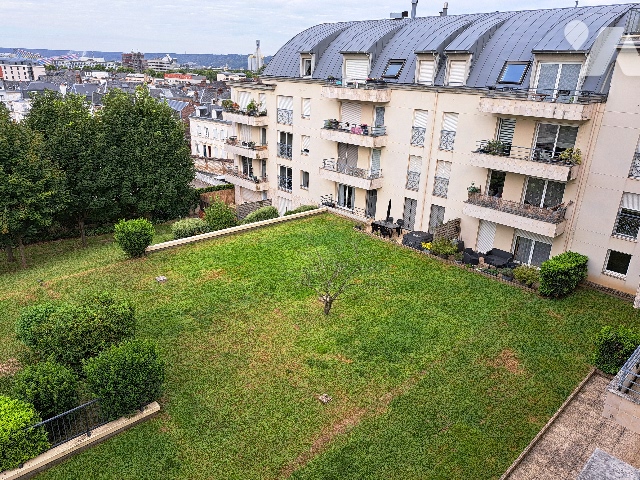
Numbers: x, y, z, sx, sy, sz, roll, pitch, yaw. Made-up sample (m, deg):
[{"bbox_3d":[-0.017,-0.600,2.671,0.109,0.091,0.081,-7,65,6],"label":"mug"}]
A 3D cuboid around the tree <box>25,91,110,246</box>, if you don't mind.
[{"bbox_3d":[-15.405,-4.020,27.336,4.700,9.600,4.700,21,29,39],"label":"tree"}]

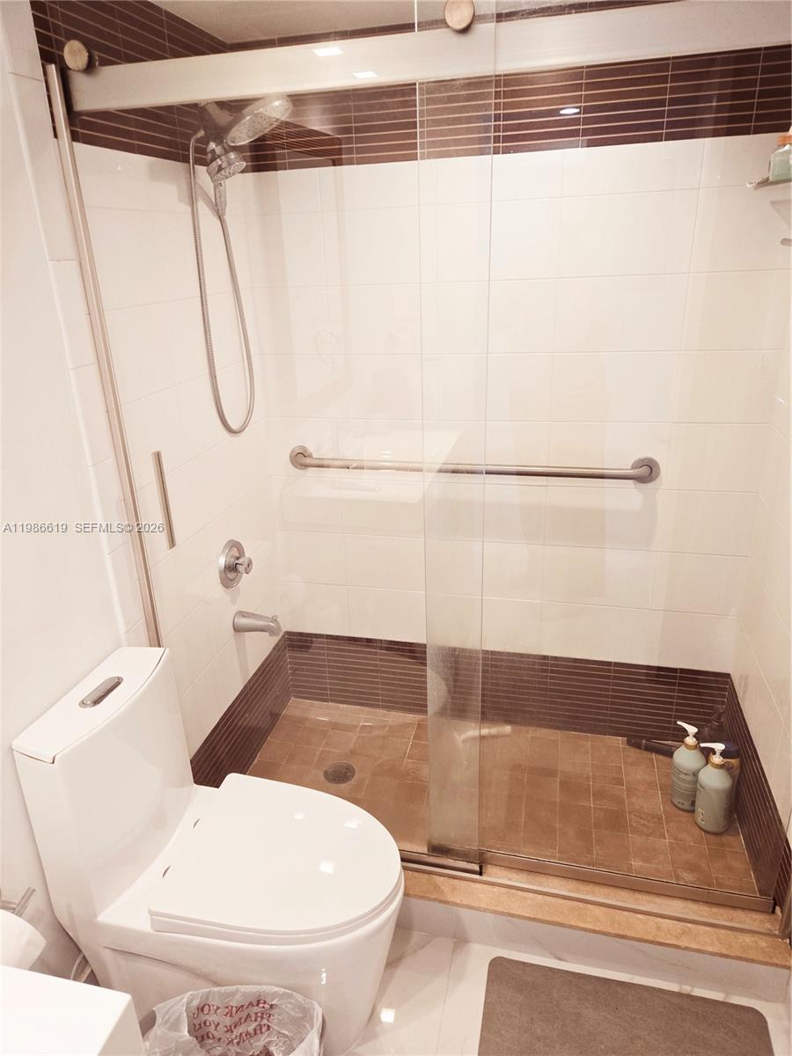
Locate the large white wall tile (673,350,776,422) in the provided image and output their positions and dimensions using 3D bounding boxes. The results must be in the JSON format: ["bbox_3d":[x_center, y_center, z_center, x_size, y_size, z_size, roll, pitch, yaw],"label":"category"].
[{"bbox_3d":[0.894,-0.381,1.908,0.253,0.198,0.012,3,22,14],"label":"large white wall tile"}]

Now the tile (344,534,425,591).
[{"bbox_3d":[-0.022,0.120,2.353,0.303,0.198,0.012,3,22,14],"label":"tile"}]

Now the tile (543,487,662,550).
[{"bbox_3d":[0.626,-0.029,2.122,0.331,0.198,0.012,3,22,14],"label":"tile"}]

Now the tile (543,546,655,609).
[{"bbox_3d":[0.638,0.153,2.200,0.330,0.197,0.011,3,22,14],"label":"tile"}]

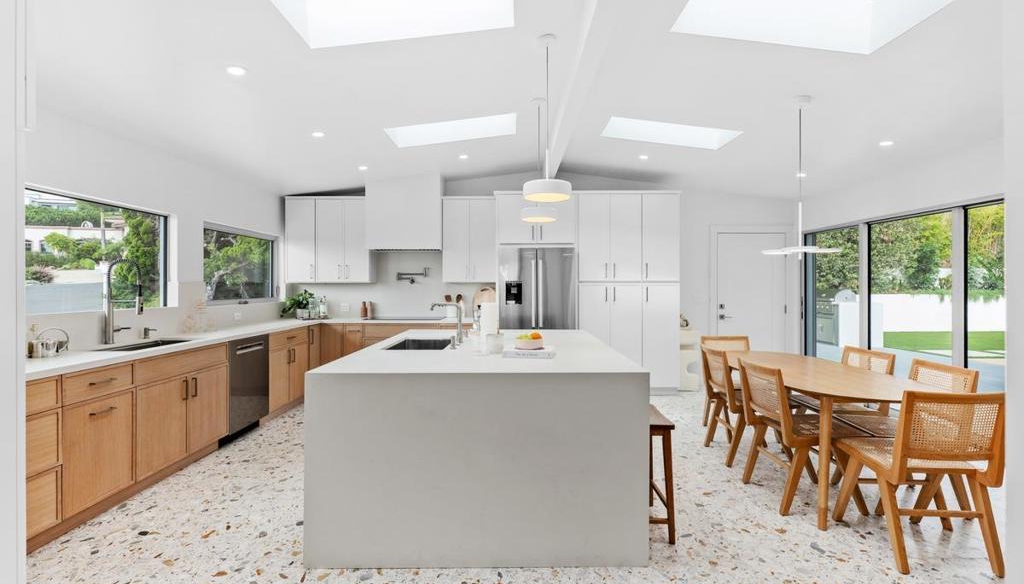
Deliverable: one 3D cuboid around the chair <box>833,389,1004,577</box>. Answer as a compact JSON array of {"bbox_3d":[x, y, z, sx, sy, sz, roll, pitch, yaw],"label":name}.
[{"bbox_3d":[2.035,0.878,2.335,0.490,0.830,0.570,0,1,5],"label":"chair"}]

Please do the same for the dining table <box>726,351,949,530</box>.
[{"bbox_3d":[2.011,0.906,3.159,0.880,0.738,1.755,0,1,0],"label":"dining table"}]

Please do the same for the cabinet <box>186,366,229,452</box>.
[{"bbox_3d":[-2.321,0.877,3.470,0.025,0.580,0.466,0,1,0],"label":"cabinet"}]

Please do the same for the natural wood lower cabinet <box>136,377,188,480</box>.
[{"bbox_3d":[-2.610,0.844,3.054,0.580,0.645,0.455,0,1,0],"label":"natural wood lower cabinet"}]

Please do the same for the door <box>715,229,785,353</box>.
[{"bbox_3d":[3.180,0.228,6.042,0.920,2.030,0.060,0,1,0],"label":"door"}]

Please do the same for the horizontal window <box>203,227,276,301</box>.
[{"bbox_3d":[-2.905,-0.260,4.939,0.090,0.730,1.320,0,1,0],"label":"horizontal window"}]

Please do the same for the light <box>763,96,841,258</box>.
[{"bbox_3d":[2.042,-0.801,3.215,0.557,1.141,0.506,0,1,0],"label":"light"}]

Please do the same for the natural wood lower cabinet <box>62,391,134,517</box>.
[{"bbox_3d":[-2.635,0.897,2.594,0.607,0.586,0.462,0,1,0],"label":"natural wood lower cabinet"}]

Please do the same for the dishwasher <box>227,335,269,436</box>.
[{"bbox_3d":[-2.601,0.804,4.031,0.605,0.773,0.610,0,1,0],"label":"dishwasher"}]

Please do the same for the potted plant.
[{"bbox_3d":[-2.664,0.155,5.650,0.390,0.370,0.330,0,1,0],"label":"potted plant"}]

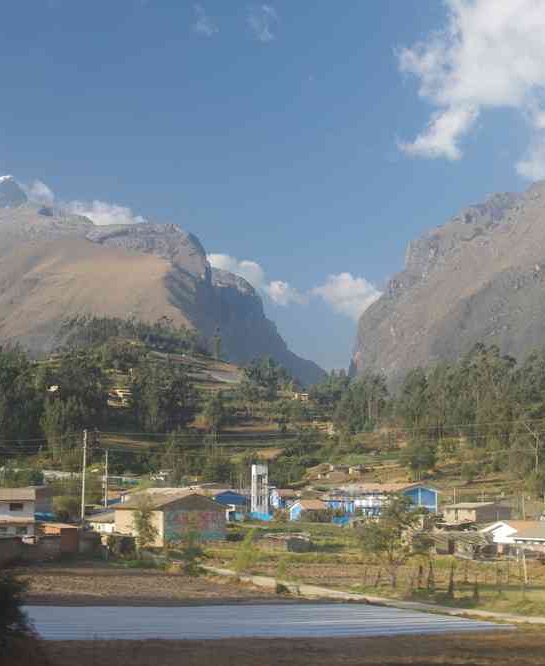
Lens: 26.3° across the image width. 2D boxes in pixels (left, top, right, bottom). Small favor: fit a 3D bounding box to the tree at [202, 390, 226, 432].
[{"bbox_3d":[-18.910,25.650,381.080,8.210,13.760,7.800,0,-9,-3],"label":"tree"}]

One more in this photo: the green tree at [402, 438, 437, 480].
[{"bbox_3d":[30.900,26.660,245.690,7.280,8.810,6.920,-1,-9,7],"label":"green tree"}]

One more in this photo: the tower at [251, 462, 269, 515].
[{"bbox_3d":[-1.980,26.030,192.690,2.250,8.850,2.250,3,-10,-21],"label":"tower"}]

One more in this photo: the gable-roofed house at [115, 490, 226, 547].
[{"bbox_3d":[-9.759,18.230,113.153,7.200,4.700,9.500,7,-11,-35],"label":"gable-roofed house"}]

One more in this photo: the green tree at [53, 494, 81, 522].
[{"bbox_3d":[-21.198,18.780,120.339,3.100,4.400,3.100,0,-9,0],"label":"green tree"}]

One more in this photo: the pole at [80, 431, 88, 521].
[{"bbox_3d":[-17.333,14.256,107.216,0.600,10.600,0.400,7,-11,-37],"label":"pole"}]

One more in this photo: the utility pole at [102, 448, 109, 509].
[{"bbox_3d":[-17.766,16.317,124.616,0.400,8.000,0.400,0,-9,0],"label":"utility pole"}]

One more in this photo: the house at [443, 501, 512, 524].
[{"bbox_3d":[32.240,28.546,185.218,7.700,3.500,6.600,8,-12,-42],"label":"house"}]

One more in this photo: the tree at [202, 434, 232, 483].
[{"bbox_3d":[-12.590,28.400,262.860,6.530,11.000,6.210,0,-9,-3],"label":"tree"}]

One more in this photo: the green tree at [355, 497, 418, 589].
[{"bbox_3d":[7.084,12.750,71.439,3.700,5.700,3.700,0,-9,0],"label":"green tree"}]

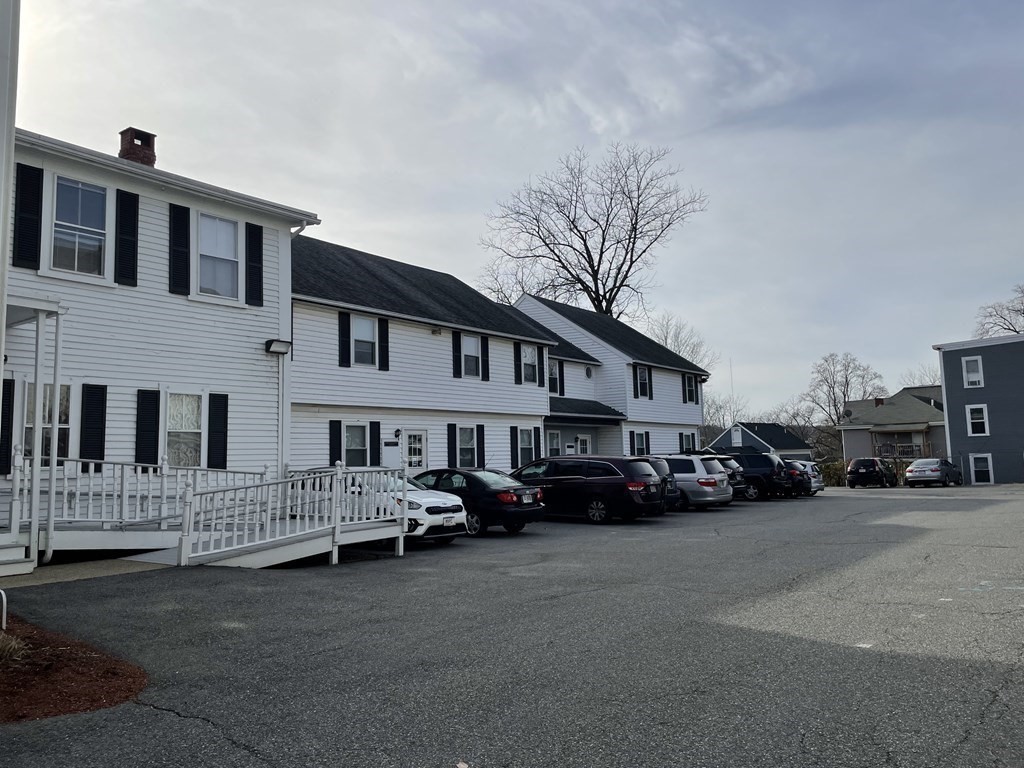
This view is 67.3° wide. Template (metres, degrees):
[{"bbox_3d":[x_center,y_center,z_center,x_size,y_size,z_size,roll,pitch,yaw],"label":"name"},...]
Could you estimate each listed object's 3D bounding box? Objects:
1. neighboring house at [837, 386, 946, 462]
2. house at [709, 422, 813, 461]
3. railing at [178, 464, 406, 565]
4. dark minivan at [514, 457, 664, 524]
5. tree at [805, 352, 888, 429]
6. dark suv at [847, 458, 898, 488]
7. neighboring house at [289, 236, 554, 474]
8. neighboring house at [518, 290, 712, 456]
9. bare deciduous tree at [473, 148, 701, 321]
[{"bbox_3d":[27.853,3.637,54.036,8.200,6.750,10.000,-6,-7,37],"label":"neighboring house"},{"bbox_3d":[20.546,5.888,64.592,6.300,5.000,7.600,-6,-7,40],"label":"house"},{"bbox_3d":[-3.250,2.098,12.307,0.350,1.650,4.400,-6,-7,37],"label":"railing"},{"bbox_3d":[1.534,2.801,20.799,5.130,1.750,2.000,-6,-7,37],"label":"dark minivan"},{"bbox_3d":[30.865,2.967,70.967,7.800,12.000,7.300,-4,-6,24],"label":"tree"},{"bbox_3d":[20.540,5.020,43.710,1.820,1.680,4.520,-6,-7,36],"label":"dark suv"},{"bbox_3d":[-5.636,-0.164,24.774,9.600,8.860,11.600,-6,-7,37],"label":"neighboring house"},{"bbox_3d":[3.078,0.763,37.772,10.600,9.370,8.000,-6,-7,37],"label":"neighboring house"},{"bbox_3d":[5.432,-4.314,50.641,14.600,22.700,13.500,-2,-6,7],"label":"bare deciduous tree"}]

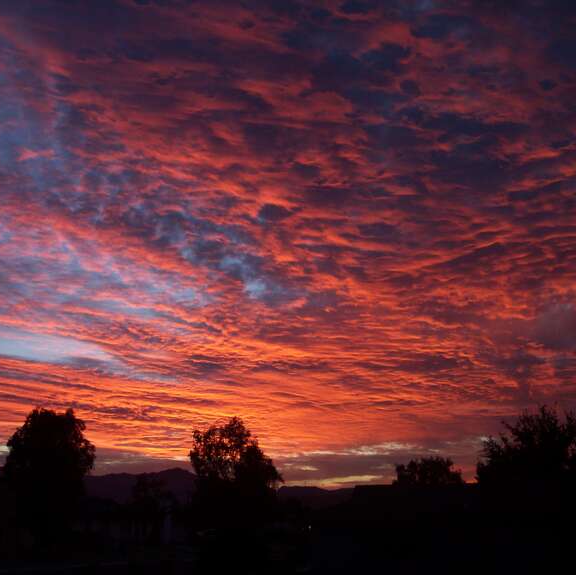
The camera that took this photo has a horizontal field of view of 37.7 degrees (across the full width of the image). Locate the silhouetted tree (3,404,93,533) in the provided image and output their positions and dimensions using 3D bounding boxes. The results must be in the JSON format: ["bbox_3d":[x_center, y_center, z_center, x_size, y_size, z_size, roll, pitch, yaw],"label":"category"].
[{"bbox_3d":[-11.324,9.061,39.020,4.150,7.100,3.940,0,-16,0],"label":"silhouetted tree"}]

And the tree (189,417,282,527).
[{"bbox_3d":[-2.298,8.642,36.018,3.990,6.240,3.790,0,-16,0],"label":"tree"}]

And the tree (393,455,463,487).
[{"bbox_3d":[9.921,14.871,58.159,4.760,6.590,4.520,0,-16,0],"label":"tree"}]

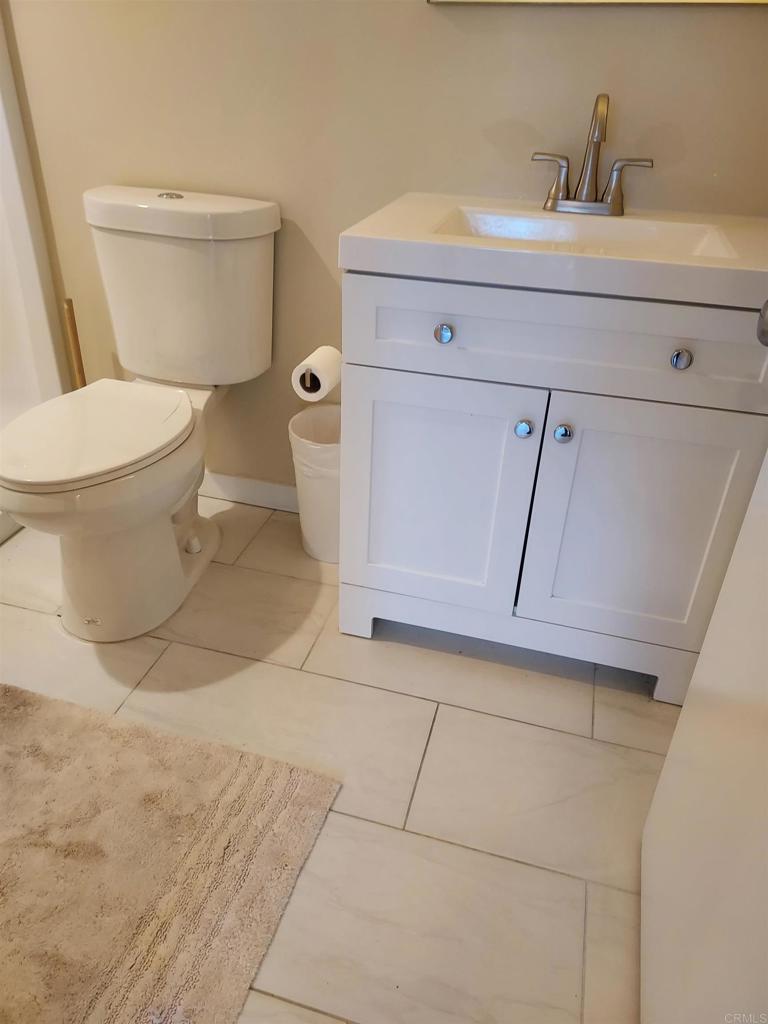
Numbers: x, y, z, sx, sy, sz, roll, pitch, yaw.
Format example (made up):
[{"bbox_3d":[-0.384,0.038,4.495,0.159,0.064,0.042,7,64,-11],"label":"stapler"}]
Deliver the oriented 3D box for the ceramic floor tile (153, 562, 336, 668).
[{"bbox_3d":[-0.433,0.220,1.716,0.610,0.010,0.302,10,34,12],"label":"ceramic floor tile"}]

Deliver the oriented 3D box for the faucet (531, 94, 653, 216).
[{"bbox_3d":[0.391,-0.665,1.331,0.228,0.203,0.140,10,34,12],"label":"faucet"}]

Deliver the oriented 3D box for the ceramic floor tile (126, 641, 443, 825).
[{"bbox_3d":[-0.221,0.424,1.408,0.610,0.010,0.302,10,34,12],"label":"ceramic floor tile"}]

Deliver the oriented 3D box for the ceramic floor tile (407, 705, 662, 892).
[{"bbox_3d":[0.368,0.525,1.276,0.610,0.010,0.302,10,34,12],"label":"ceramic floor tile"}]

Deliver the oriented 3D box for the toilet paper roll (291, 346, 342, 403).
[{"bbox_3d":[-0.128,-0.274,1.402,0.078,0.078,0.100,10,34,12],"label":"toilet paper roll"}]

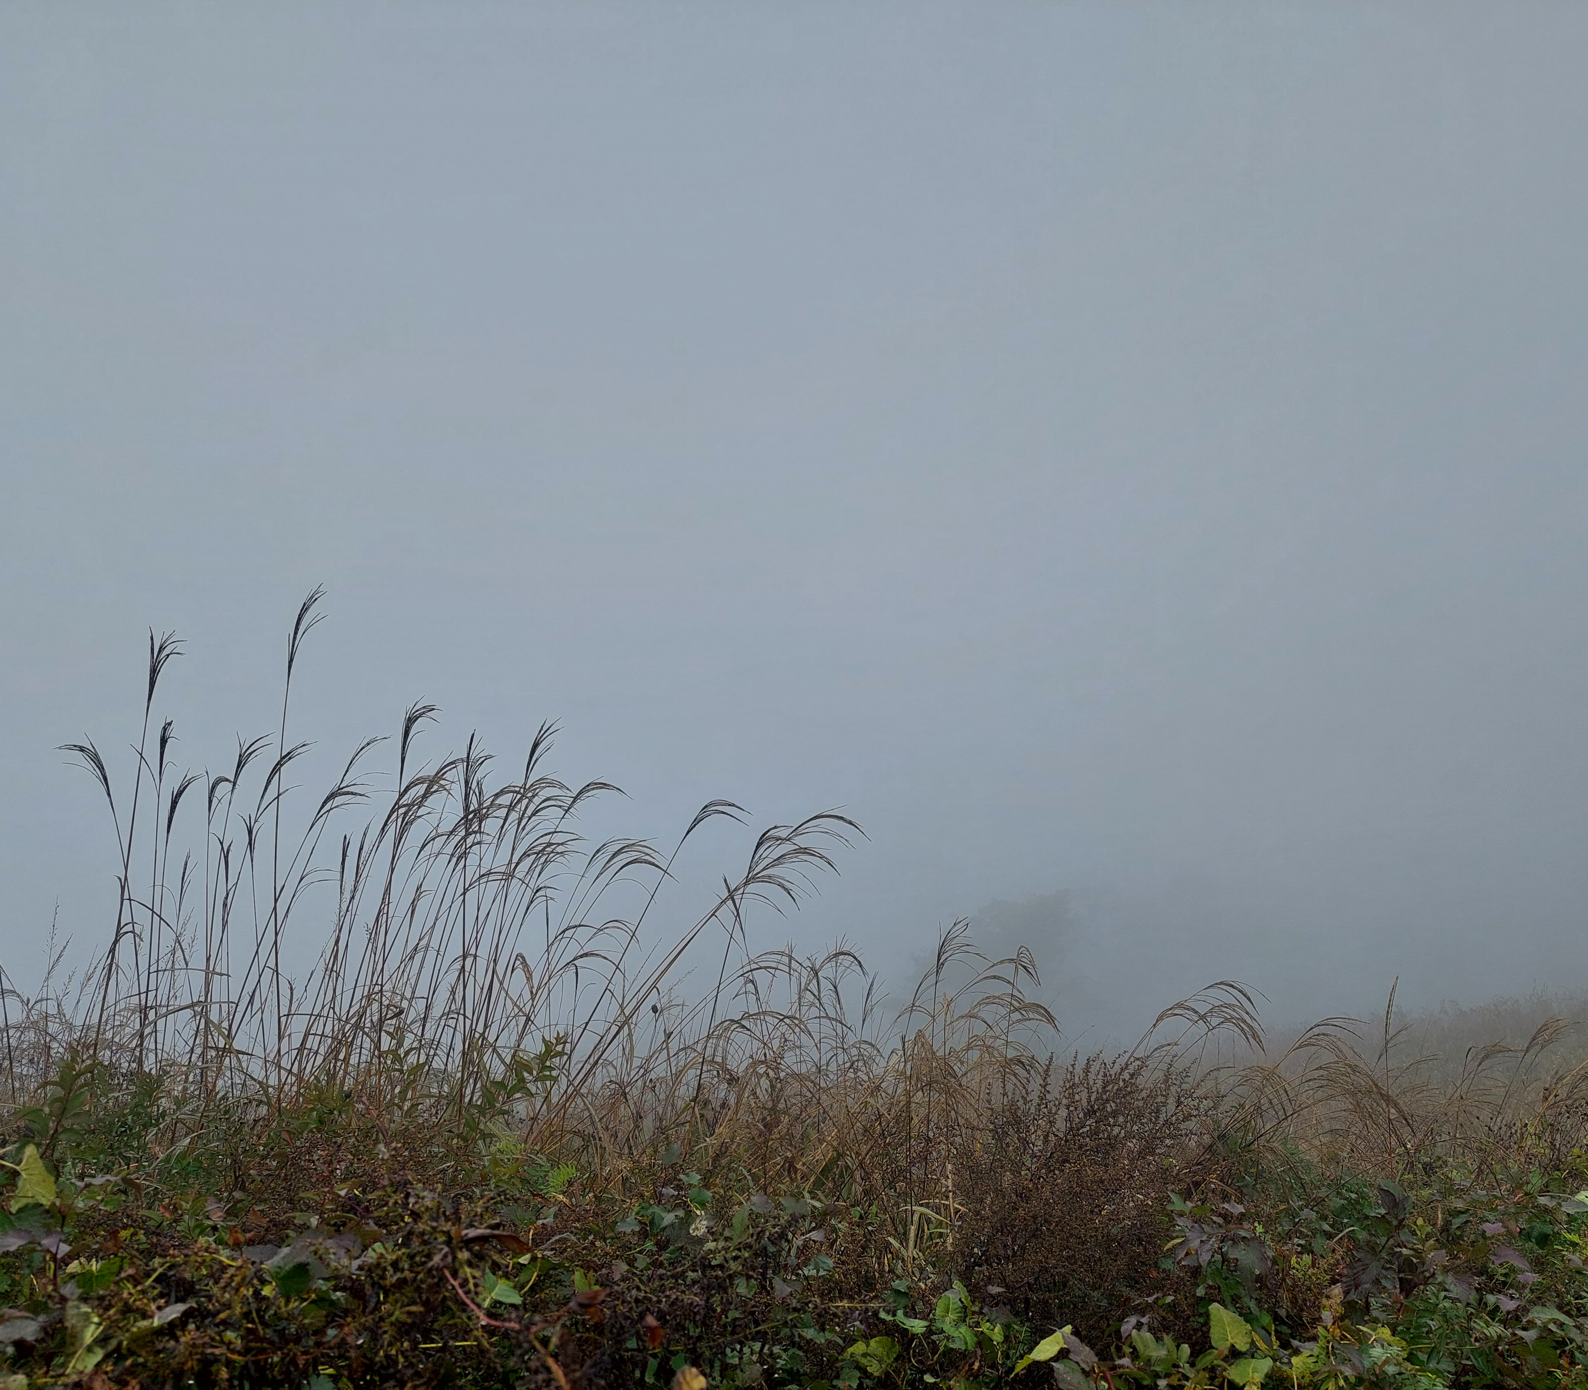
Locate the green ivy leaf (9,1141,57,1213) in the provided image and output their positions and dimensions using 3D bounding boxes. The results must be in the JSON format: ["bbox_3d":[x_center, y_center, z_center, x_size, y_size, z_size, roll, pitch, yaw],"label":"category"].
[{"bbox_3d":[-1.136,0.721,2.000,0.072,0.098,0.040,3,-8,-18],"label":"green ivy leaf"}]

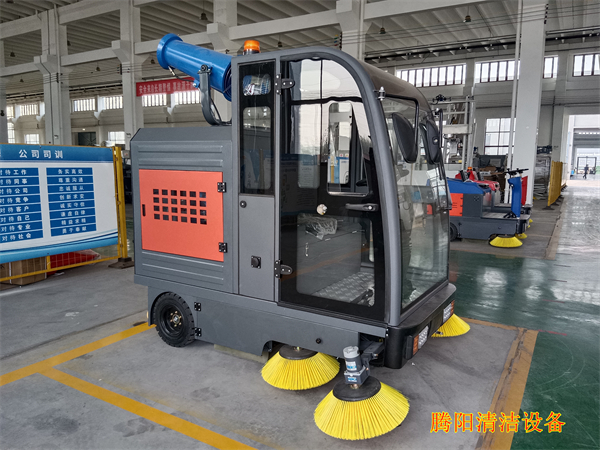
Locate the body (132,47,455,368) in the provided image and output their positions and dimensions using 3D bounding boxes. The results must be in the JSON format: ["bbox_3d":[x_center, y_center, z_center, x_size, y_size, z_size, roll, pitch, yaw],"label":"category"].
[{"bbox_3d":[-0.036,-0.145,3.386,2.175,1.911,1.233,5,9,31],"label":"body"}]

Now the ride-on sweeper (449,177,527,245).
[{"bbox_3d":[3.330,-0.384,8.454,1.694,1.301,1.260,5,9,28],"label":"ride-on sweeper"}]

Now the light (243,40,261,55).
[{"bbox_3d":[-0.309,-1.137,2.894,0.115,0.115,0.115,1,8,0],"label":"light"}]

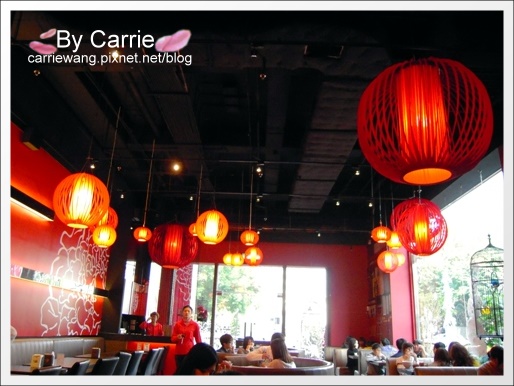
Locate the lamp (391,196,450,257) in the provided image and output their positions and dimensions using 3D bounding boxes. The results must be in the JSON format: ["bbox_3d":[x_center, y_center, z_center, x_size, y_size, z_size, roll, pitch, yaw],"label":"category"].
[{"bbox_3d":[1.813,0.387,4.600,0.590,0.610,0.590,2,-18,2],"label":"lamp"}]

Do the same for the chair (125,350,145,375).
[{"bbox_3d":[-1.938,2.672,5.759,0.550,0.880,0.460,2,-18,1],"label":"chair"}]

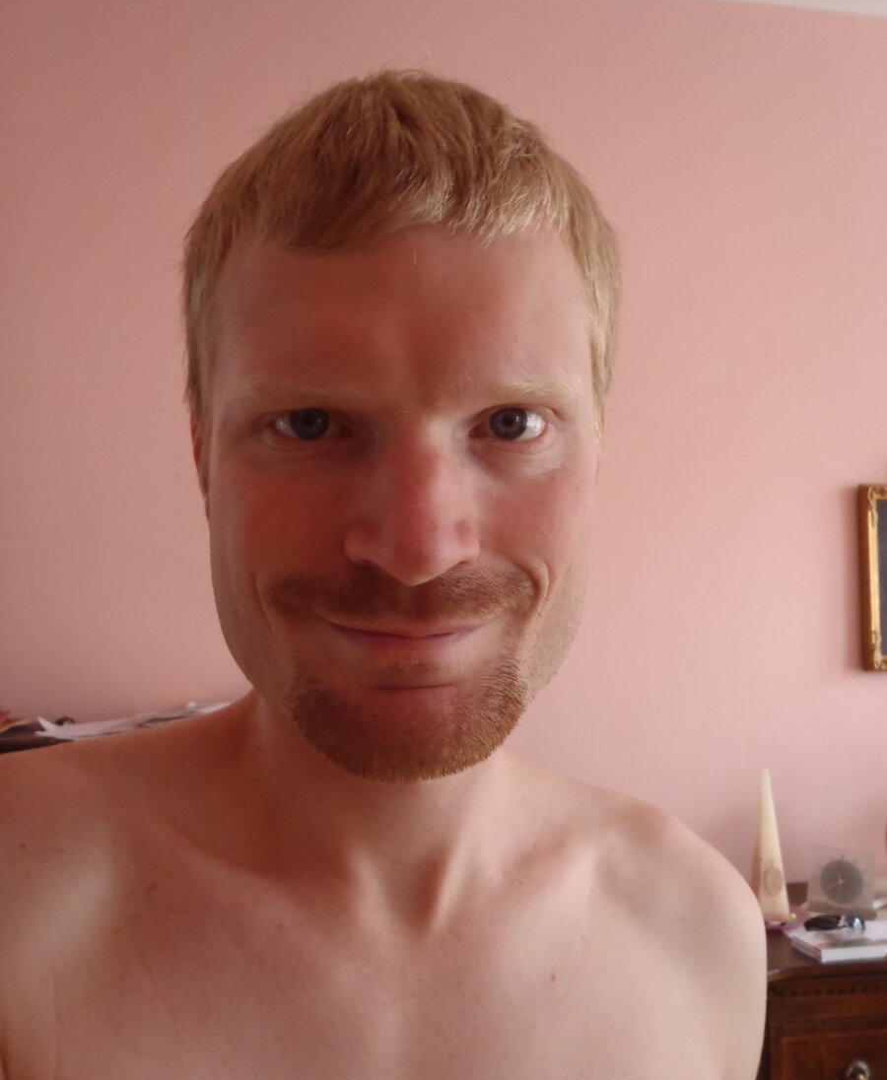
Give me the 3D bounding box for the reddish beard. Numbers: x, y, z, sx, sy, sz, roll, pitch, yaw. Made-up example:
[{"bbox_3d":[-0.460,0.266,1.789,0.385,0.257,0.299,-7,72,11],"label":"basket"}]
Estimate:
[{"bbox_3d":[-0.014,0.042,0.304,0.087,0.069,0.046,0,-2,-3],"label":"reddish beard"}]

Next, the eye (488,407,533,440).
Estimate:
[{"bbox_3d":[0.021,-0.037,0.303,0.015,0.011,0.011,0,-2,-3],"label":"eye"}]

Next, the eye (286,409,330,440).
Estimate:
[{"bbox_3d":[-0.043,-0.037,0.303,0.015,0.011,0.011,0,-2,-4],"label":"eye"}]

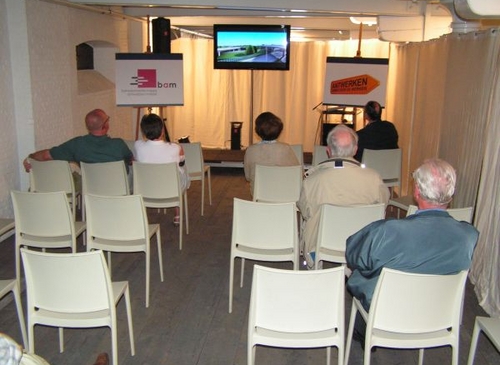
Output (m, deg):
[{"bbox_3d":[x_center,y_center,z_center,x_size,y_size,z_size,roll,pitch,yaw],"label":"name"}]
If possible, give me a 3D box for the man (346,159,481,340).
[{"bbox_3d":[0.769,0.468,2.969,0.640,1.290,0.820,-1,13,-9],"label":"man"}]

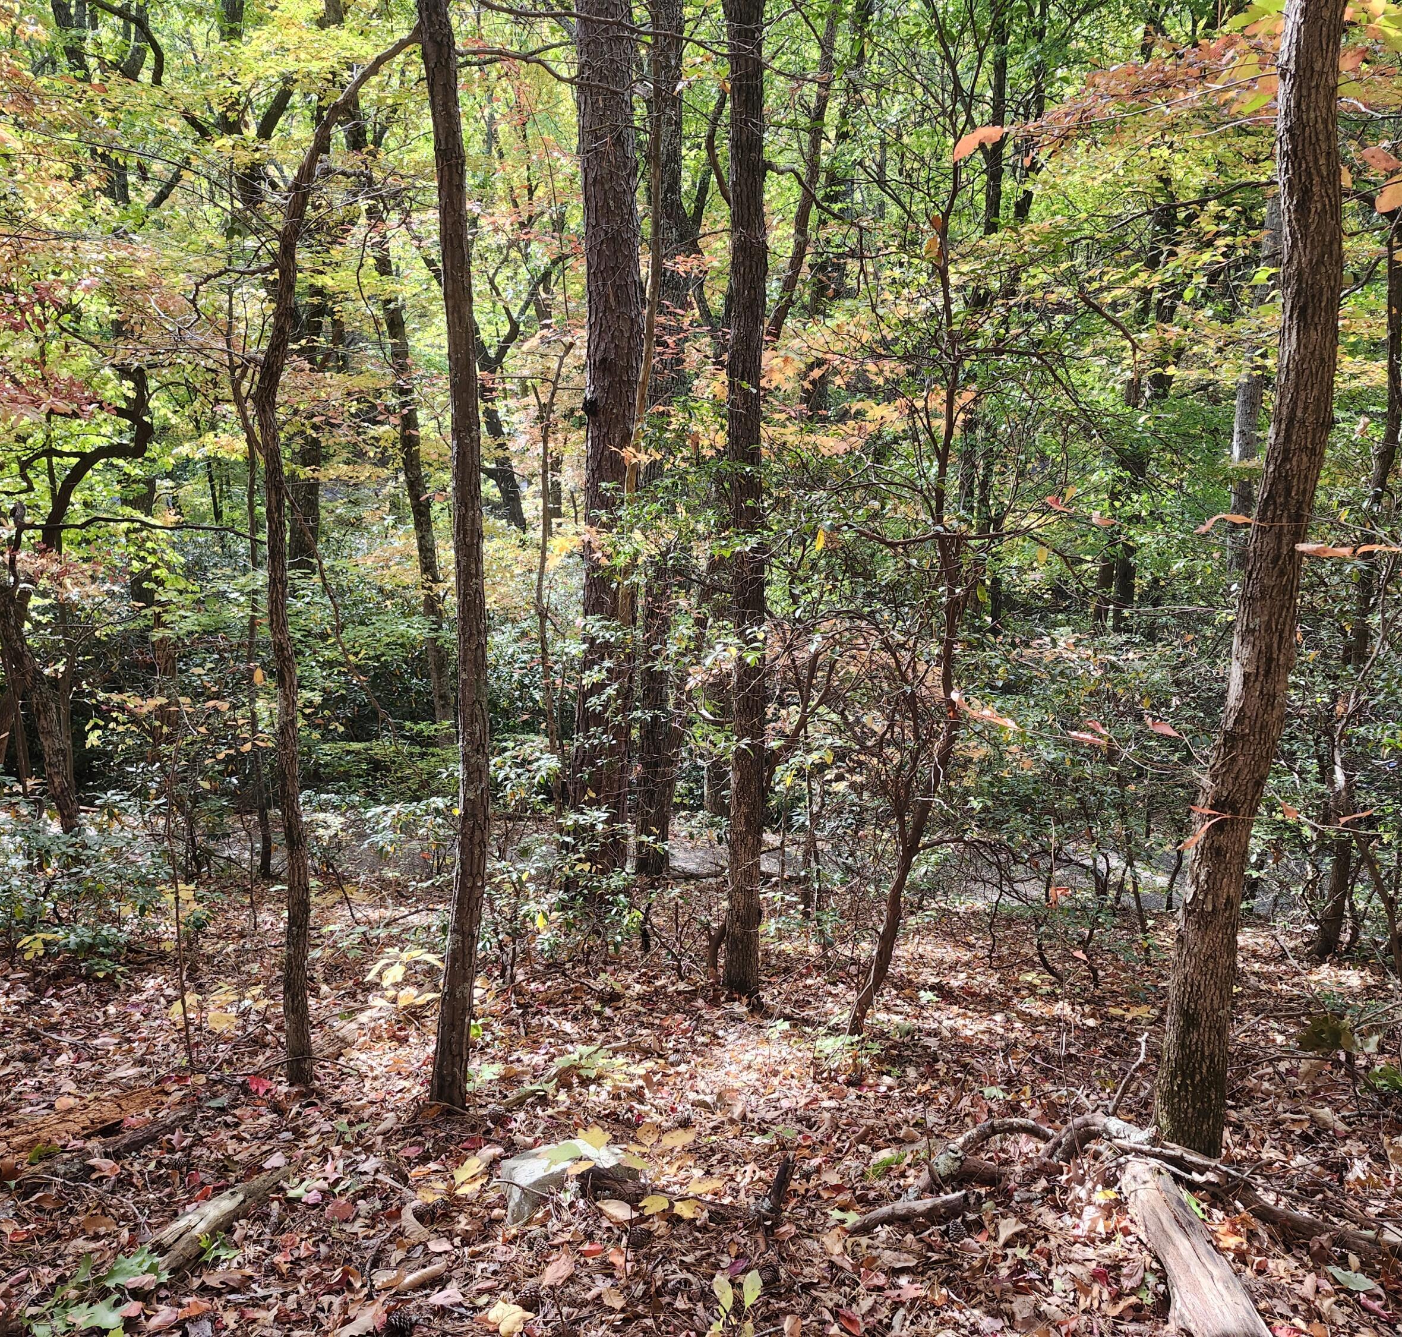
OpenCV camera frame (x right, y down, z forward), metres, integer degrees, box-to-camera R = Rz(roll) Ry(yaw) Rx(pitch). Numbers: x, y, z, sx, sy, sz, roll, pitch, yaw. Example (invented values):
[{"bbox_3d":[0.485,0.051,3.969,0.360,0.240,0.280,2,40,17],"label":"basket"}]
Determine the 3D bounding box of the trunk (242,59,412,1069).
[{"bbox_3d":[-1.253,-0.270,3.968,0.580,3.481,0.300,0,6,0],"label":"trunk"}]

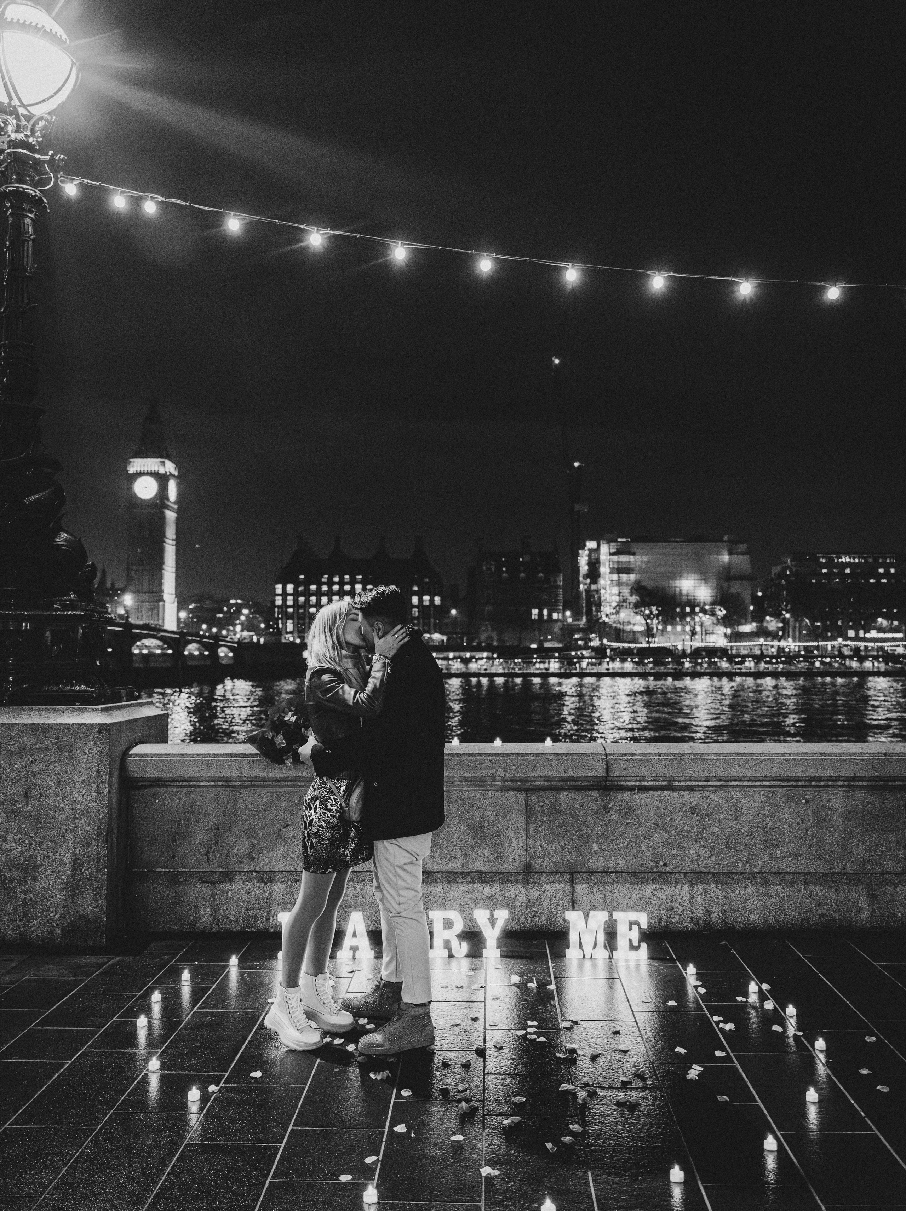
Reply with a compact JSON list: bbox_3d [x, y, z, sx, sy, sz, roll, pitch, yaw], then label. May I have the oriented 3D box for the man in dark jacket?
[{"bbox_3d":[-0.292,0.780,3.850,0.520,1.730,0.500,0,-2,0],"label":"man in dark jacket"}]

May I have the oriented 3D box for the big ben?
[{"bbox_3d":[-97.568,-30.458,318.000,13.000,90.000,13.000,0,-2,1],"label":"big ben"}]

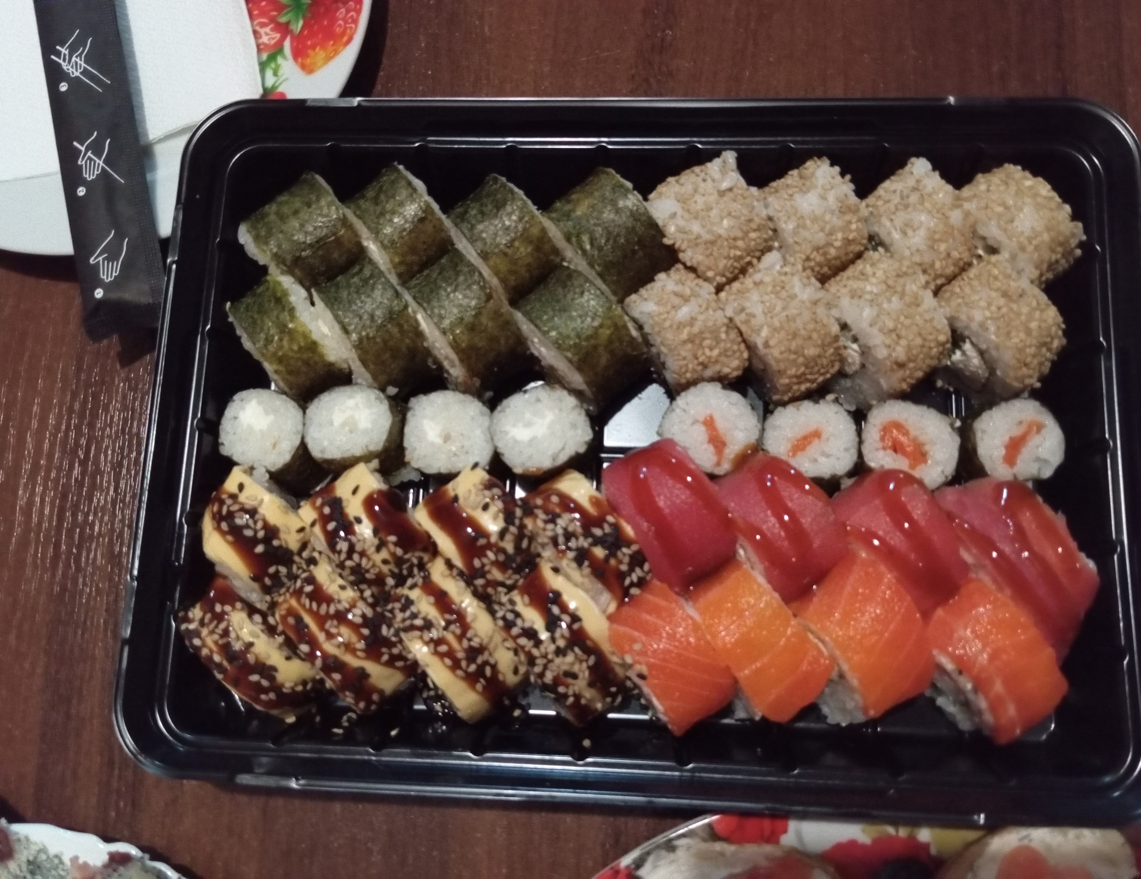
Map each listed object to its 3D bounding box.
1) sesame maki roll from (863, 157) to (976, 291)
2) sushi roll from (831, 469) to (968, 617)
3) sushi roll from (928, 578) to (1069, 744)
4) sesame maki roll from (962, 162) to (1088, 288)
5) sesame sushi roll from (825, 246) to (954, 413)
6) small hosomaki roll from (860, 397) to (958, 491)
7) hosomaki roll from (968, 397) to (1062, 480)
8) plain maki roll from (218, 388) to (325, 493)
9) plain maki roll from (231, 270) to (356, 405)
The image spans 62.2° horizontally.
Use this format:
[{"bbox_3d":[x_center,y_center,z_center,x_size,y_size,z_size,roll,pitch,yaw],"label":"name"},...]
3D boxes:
[{"bbox_3d":[0.112,-0.068,0.305,0.025,0.032,0.033,-33,78,-2],"label":"sesame maki roll"},{"bbox_3d":[0.100,0.032,0.286,0.024,0.033,0.036,-36,79,-3],"label":"sushi roll"},{"bbox_3d":[0.124,0.066,0.278,0.025,0.033,0.036,-40,79,-4],"label":"sushi roll"},{"bbox_3d":[0.148,-0.070,0.306,0.025,0.035,0.039,-27,79,-2],"label":"sesame maki roll"},{"bbox_3d":[0.102,-0.037,0.301,0.030,0.038,0.041,-28,79,-2],"label":"sesame sushi roll"},{"bbox_3d":[0.113,0.004,0.326,0.030,0.027,0.030,-1,79,4],"label":"small hosomaki roll"},{"bbox_3d":[0.134,0.003,0.293,0.026,0.026,0.027,2,79,5],"label":"hosomaki roll"},{"bbox_3d":[-0.107,0.000,0.344,0.030,0.027,0.030,-1,79,4],"label":"plain maki roll"},{"bbox_3d":[-0.092,-0.034,0.313,0.025,0.037,0.043,-37,80,-4],"label":"plain maki roll"}]

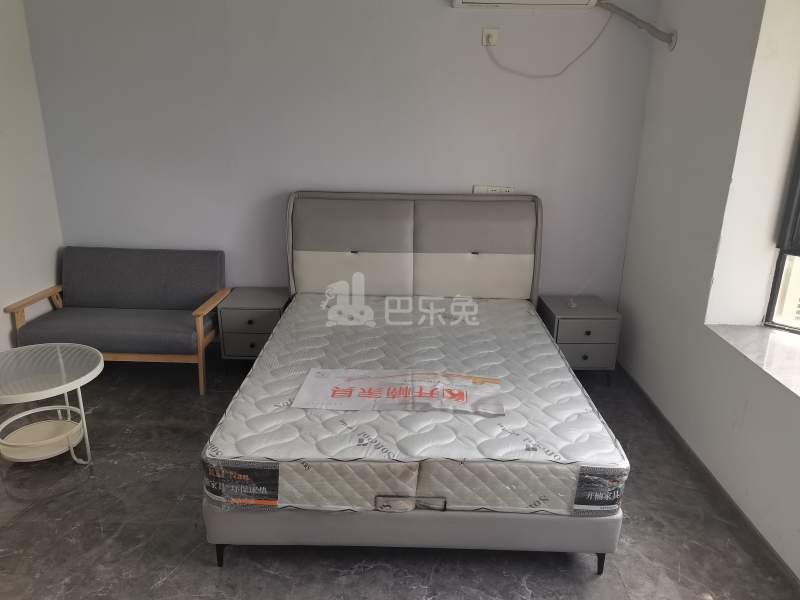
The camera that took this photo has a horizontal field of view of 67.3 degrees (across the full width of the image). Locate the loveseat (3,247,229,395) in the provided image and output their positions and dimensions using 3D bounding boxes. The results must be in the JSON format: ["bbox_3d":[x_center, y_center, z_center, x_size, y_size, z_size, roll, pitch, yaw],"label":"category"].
[{"bbox_3d":[-1.683,0.125,3.773,1.158,0.764,0.651,2,18,3],"label":"loveseat"}]

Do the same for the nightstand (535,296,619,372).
[{"bbox_3d":[1.143,0.258,3.900,0.395,0.487,0.433,1,18,1],"label":"nightstand"}]

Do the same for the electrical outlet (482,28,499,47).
[{"bbox_3d":[0.540,-1.567,3.586,0.087,0.090,0.020,1,18,1],"label":"electrical outlet"}]

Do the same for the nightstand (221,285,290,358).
[{"bbox_3d":[-0.917,0.216,3.956,0.395,0.487,0.433,1,18,1],"label":"nightstand"}]

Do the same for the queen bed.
[{"bbox_3d":[0.081,0.174,3.035,1.580,1.160,2.060,1,18,0],"label":"queen bed"}]

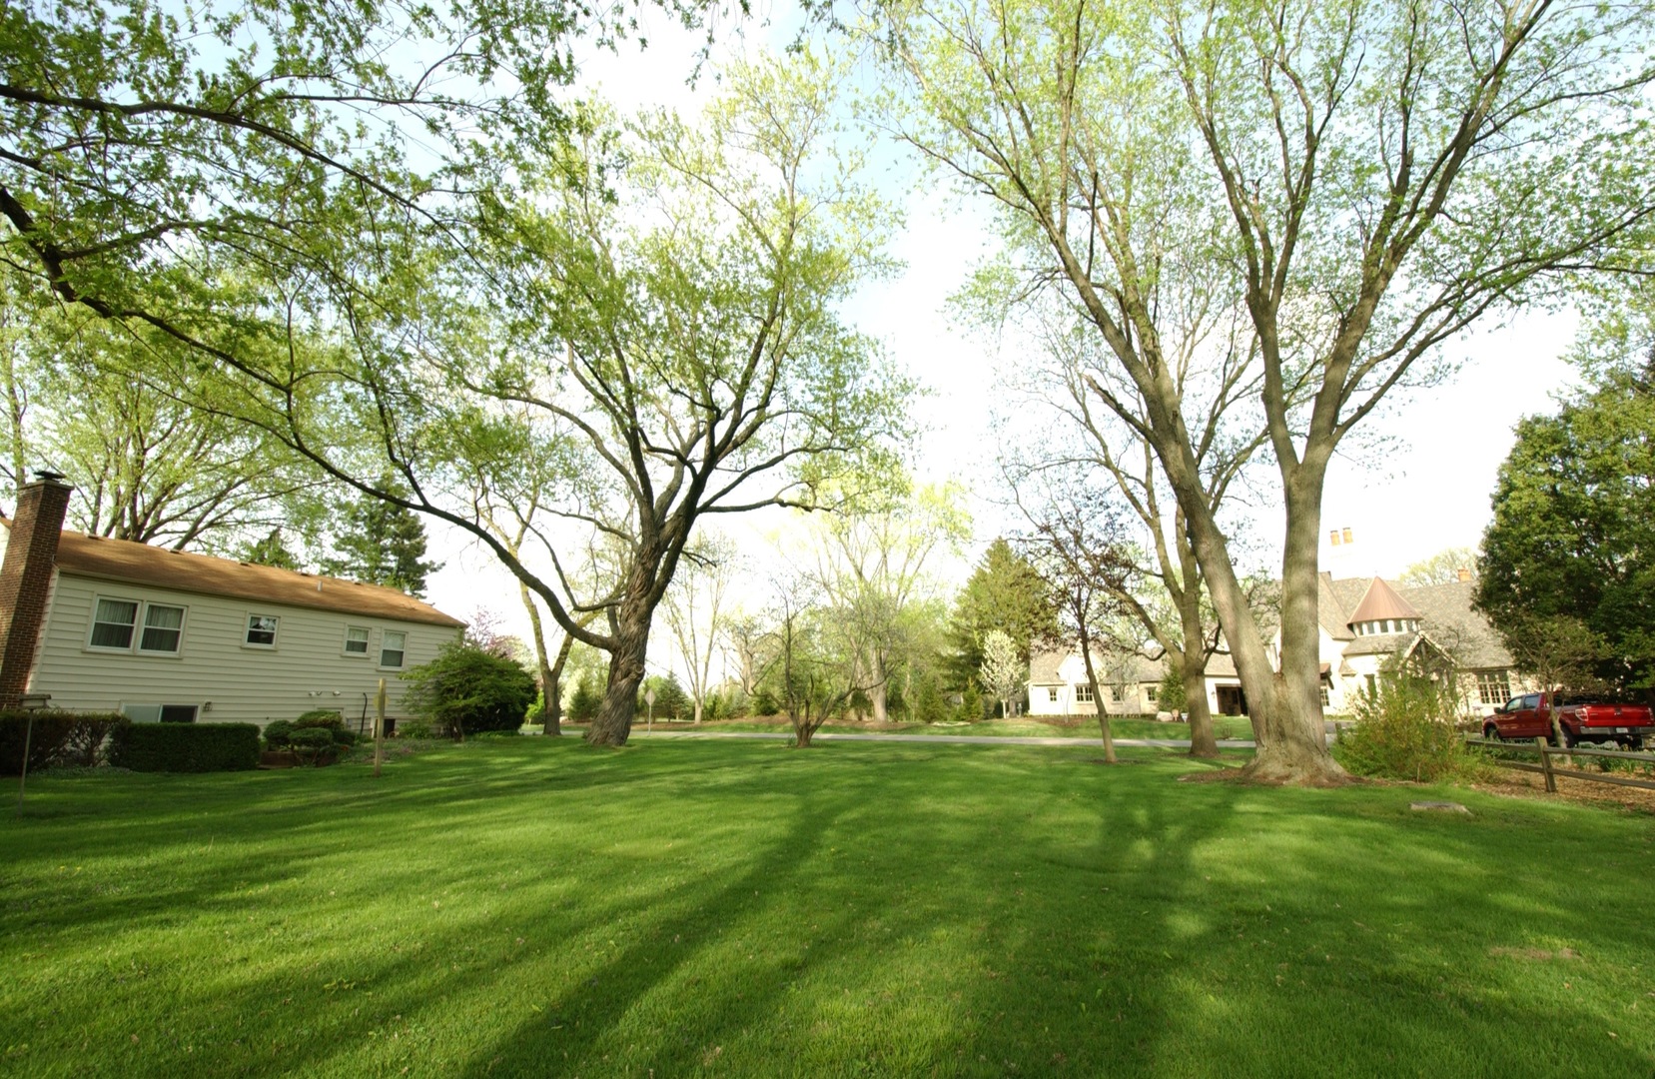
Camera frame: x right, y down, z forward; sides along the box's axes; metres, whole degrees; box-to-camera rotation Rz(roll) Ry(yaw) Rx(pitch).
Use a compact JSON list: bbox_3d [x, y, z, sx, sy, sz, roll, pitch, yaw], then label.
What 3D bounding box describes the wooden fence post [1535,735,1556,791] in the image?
[{"bbox_3d":[11.854,3.709,11.300,0.130,0.875,0.130,-6,-14,23],"label":"wooden fence post"}]

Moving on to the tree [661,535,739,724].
[{"bbox_3d":[-9.300,6.344,50.000,5.403,13.740,5.403,2,-14,-10],"label":"tree"}]

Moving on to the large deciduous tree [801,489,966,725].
[{"bbox_3d":[4.253,4.332,49.500,11.383,17.195,11.383,-2,-13,5],"label":"large deciduous tree"}]

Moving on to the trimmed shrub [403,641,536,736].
[{"bbox_3d":[-12.816,5.362,24.500,4.096,3.435,3.482,6,-15,-26],"label":"trimmed shrub"}]

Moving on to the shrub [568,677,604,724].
[{"bbox_3d":[-17.081,11.390,48.500,2.514,3.210,2.514,4,-14,-19],"label":"shrub"}]

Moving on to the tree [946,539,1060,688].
[{"bbox_3d":[15.097,7.402,59.000,9.214,15.331,9.214,-4,-14,14],"label":"tree"}]

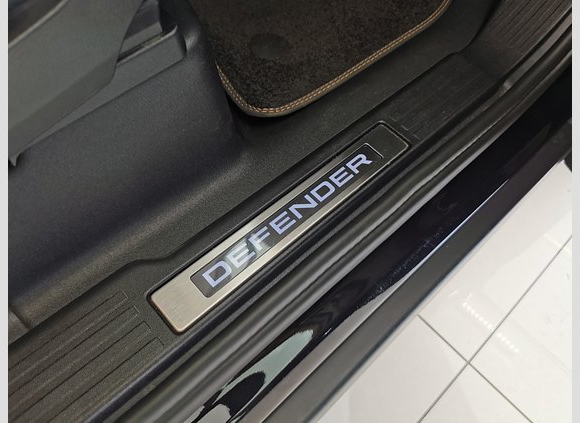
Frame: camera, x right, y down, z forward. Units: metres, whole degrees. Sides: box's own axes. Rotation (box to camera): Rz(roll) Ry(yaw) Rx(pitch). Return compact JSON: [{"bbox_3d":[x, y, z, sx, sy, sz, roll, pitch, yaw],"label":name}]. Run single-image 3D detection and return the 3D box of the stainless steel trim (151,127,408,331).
[{"bbox_3d":[0.008,0.003,0.653,0.395,0.008,0.050,-38,73,-28],"label":"stainless steel trim"}]

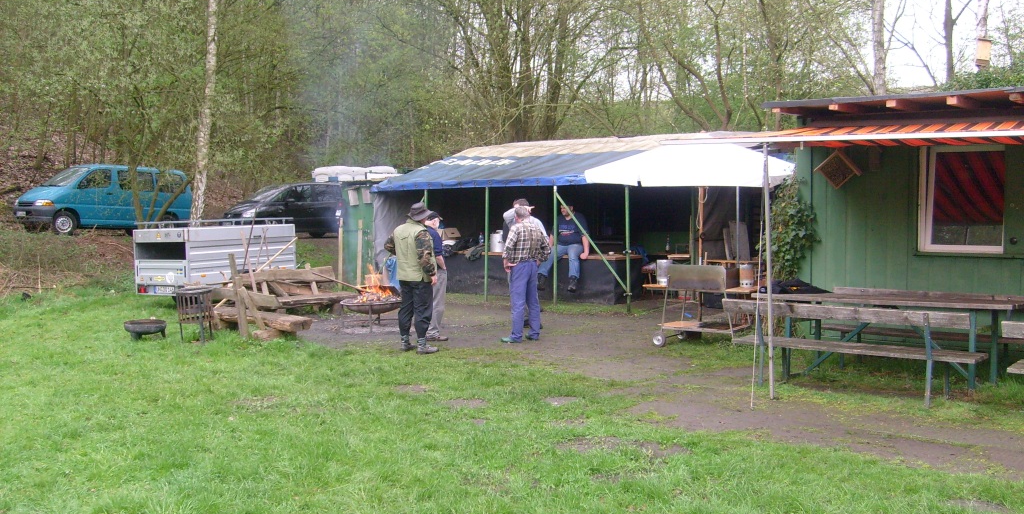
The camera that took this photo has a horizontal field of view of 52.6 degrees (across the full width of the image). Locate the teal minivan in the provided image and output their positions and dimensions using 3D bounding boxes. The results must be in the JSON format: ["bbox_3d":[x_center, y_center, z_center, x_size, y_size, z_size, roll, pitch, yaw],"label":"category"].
[{"bbox_3d":[-11.648,-1.612,29.586,1.800,1.970,4.720,3,3,44],"label":"teal minivan"}]

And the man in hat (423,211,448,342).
[{"bbox_3d":[-1.046,0.247,13.450,0.400,1.700,0.500,-2,3,-35],"label":"man in hat"}]

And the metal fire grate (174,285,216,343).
[{"bbox_3d":[-4.104,0.740,13.403,0.460,0.690,0.460,0,3,0],"label":"metal fire grate"}]

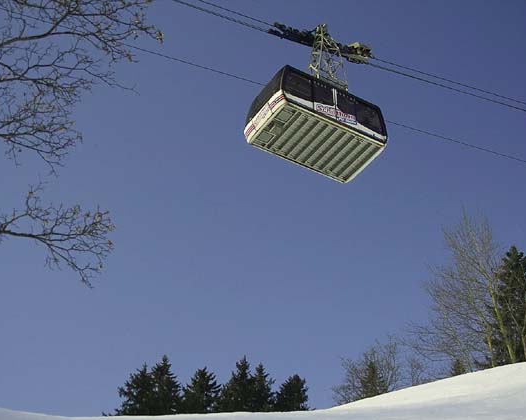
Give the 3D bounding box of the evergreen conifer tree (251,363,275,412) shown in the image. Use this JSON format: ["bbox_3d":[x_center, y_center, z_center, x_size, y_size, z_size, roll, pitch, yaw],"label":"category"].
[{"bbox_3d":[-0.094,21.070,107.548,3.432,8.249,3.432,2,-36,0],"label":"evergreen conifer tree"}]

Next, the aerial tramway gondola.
[{"bbox_3d":[2.855,-6.502,48.353,6.400,8.400,3.550,21,-40,-23],"label":"aerial tramway gondola"}]

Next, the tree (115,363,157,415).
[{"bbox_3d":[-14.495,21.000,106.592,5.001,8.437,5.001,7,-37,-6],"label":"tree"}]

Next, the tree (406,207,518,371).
[{"bbox_3d":[12.710,4.988,60.586,7.039,12.319,7.039,-6,-37,11],"label":"tree"}]

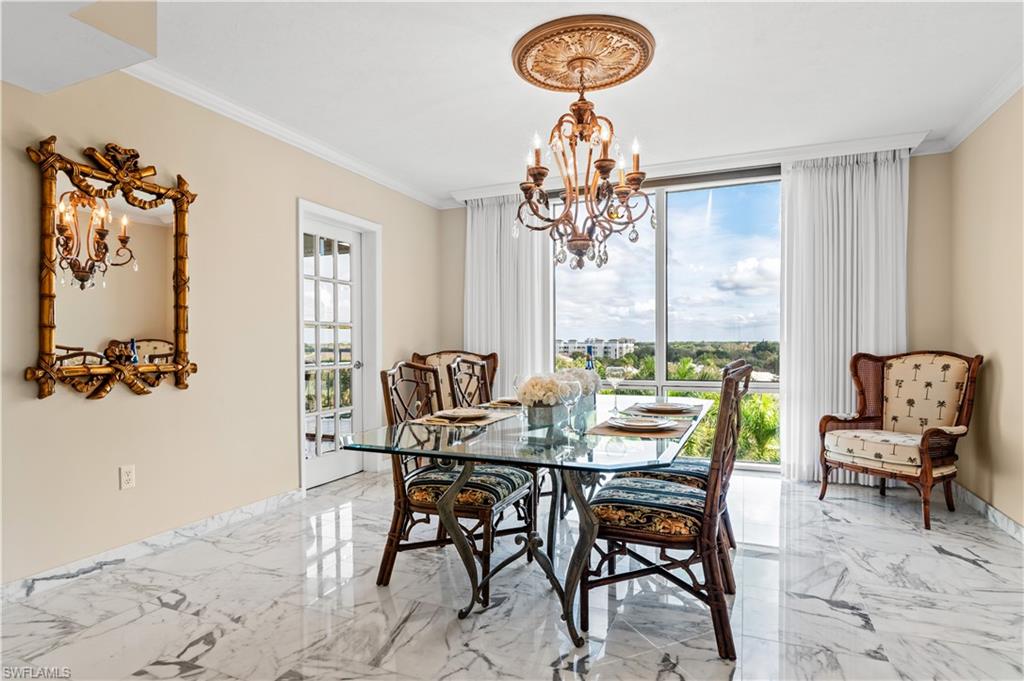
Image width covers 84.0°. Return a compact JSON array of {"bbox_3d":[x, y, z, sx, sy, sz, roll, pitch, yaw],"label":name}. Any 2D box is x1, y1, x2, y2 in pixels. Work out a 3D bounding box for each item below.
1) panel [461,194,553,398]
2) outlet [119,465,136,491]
[{"bbox_3d":[-0.035,-0.131,5.305,0.880,2.450,0.120,-1,0,23],"label":"panel"},{"bbox_3d":[-1.909,0.680,2.836,0.010,0.116,0.072,-1,0,23],"label":"outlet"}]

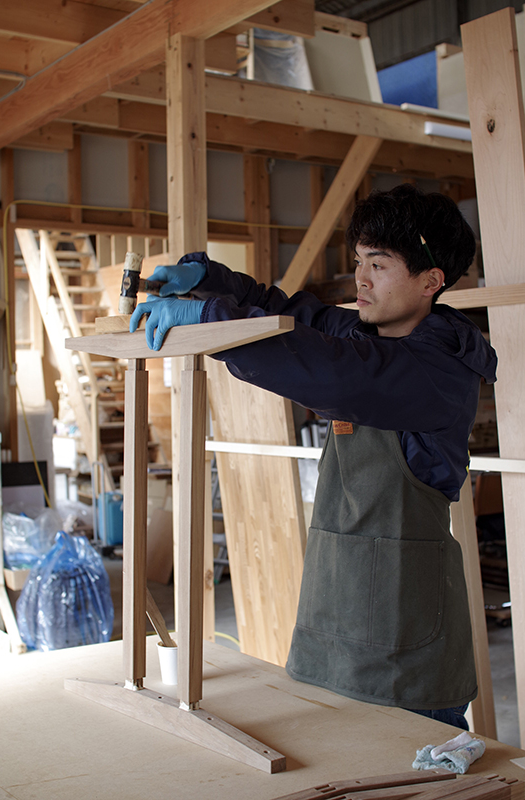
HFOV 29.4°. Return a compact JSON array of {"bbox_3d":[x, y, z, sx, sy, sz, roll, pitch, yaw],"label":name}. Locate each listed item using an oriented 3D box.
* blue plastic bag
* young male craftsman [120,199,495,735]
[{"bbox_3d":[-1.020,0.985,5.180,0.500,0.610,0.470,-1,0,-17],"label":"blue plastic bag"},{"bbox_3d":[0.107,0.430,1.920,0.740,1.710,0.520,-1,0,-33],"label":"young male craftsman"}]

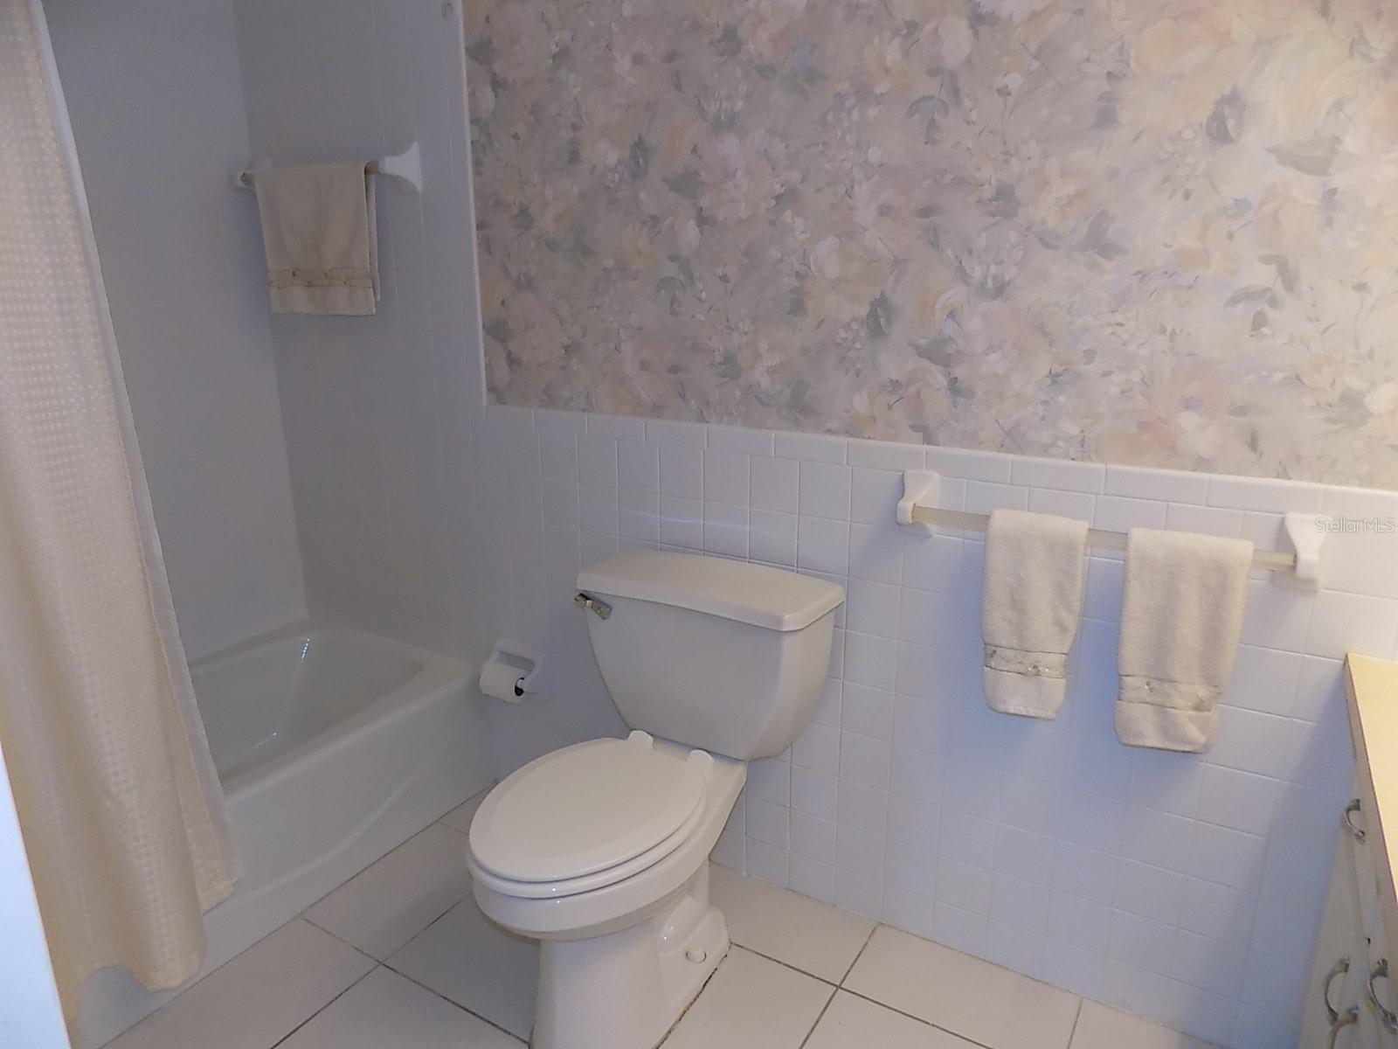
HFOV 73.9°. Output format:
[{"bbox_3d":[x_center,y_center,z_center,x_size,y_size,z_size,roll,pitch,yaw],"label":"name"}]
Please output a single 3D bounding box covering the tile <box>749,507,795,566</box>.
[{"bbox_3d":[0.153,0.027,1.903,0.108,0.108,0.010,9,18,29],"label":"tile"}]

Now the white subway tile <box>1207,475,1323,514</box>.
[{"bbox_3d":[0.870,-0.047,1.428,0.152,0.052,0.010,9,18,30],"label":"white subway tile"}]

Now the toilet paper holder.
[{"bbox_3d":[-0.478,0.379,2.323,0.156,0.130,0.093,9,18,29],"label":"toilet paper holder"}]

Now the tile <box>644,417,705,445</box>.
[{"bbox_3d":[-0.048,-0.195,1.953,0.152,0.052,0.010,9,18,30],"label":"tile"}]

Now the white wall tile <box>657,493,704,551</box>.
[{"bbox_3d":[-0.035,-0.002,2.009,0.108,0.108,0.010,9,18,29],"label":"white wall tile"}]

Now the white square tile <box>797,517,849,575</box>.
[{"bbox_3d":[0.247,0.043,1.848,0.108,0.108,0.008,9,17,29],"label":"white square tile"}]

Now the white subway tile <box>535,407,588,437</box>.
[{"bbox_3d":[-0.310,-0.232,2.105,0.152,0.052,0.010,9,18,30],"label":"white subway tile"}]

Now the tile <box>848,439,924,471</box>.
[{"bbox_3d":[0.350,-0.128,1.737,0.151,0.049,0.010,9,17,29],"label":"tile"}]

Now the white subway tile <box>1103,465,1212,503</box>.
[{"bbox_3d":[0.743,-0.065,1.517,0.151,0.051,0.010,9,18,29],"label":"white subway tile"}]

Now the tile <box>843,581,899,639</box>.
[{"bbox_3d":[0.340,0.165,1.812,0.108,0.108,0.009,9,18,30],"label":"tile"}]

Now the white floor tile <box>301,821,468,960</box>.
[{"bbox_3d":[-0.648,0.819,2.106,0.268,0.009,0.408,9,17,29],"label":"white floor tile"}]

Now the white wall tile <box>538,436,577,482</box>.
[{"bbox_3d":[-0.319,-0.152,2.140,0.108,0.108,0.010,9,18,29],"label":"white wall tile"}]

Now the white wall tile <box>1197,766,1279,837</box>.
[{"bbox_3d":[0.900,0.460,1.549,0.108,0.108,0.009,9,18,30],"label":"white wall tile"}]

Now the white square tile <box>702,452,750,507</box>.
[{"bbox_3d":[0.059,-0.093,1.927,0.108,0.108,0.010,9,18,29],"label":"white square tile"}]

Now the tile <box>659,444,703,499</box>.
[{"bbox_3d":[-0.035,-0.108,1.980,0.108,0.108,0.010,9,18,29],"label":"tile"}]

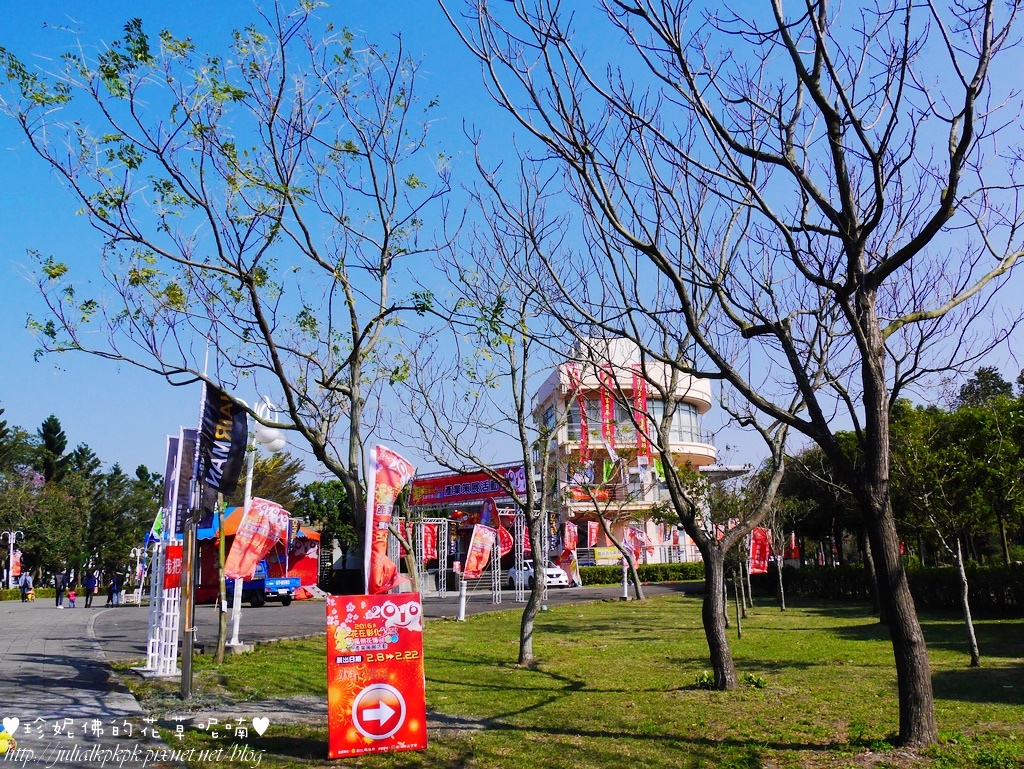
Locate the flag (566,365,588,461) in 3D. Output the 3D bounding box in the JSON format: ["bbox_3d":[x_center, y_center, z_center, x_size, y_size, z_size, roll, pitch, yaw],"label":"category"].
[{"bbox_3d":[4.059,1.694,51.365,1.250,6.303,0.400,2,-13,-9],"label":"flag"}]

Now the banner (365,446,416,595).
[{"bbox_3d":[-1.246,1.405,8.500,0.530,1.550,0.250,3,-13,-18],"label":"banner"}]

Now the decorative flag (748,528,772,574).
[{"bbox_3d":[9.693,6.515,32.358,0.820,1.761,0.250,-1,-13,3],"label":"decorative flag"}]

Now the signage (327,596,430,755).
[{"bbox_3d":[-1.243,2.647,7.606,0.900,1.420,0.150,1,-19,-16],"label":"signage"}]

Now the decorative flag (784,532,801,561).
[{"bbox_3d":[16.021,9.257,47.500,0.850,1.580,0.250,0,-12,-6],"label":"decorative flag"}]

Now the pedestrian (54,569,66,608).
[{"bbox_3d":[-19.819,8.969,36.400,0.460,1.700,0.330,-10,-15,36],"label":"pedestrian"}]

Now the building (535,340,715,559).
[{"bbox_3d":[7.875,5.672,59.072,11.000,16.000,10.500,1,-12,-8],"label":"building"}]

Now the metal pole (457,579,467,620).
[{"bbox_3d":[-1.415,6.137,23.600,0.170,1.130,0.170,-1,-12,0],"label":"metal pole"}]

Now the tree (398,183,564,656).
[{"bbox_3d":[-0.585,0.523,15.457,3.200,8.955,3.000,0,-13,0],"label":"tree"}]

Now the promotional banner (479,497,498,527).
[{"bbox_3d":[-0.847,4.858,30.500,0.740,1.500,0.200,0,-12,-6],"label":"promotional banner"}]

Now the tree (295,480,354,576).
[{"bbox_3d":[-10.828,8.747,48.254,4.000,6.306,3.800,0,-13,0],"label":"tree"}]

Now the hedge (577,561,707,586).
[{"bbox_3d":[7.764,11.262,49.300,7.800,1.100,1.000,3,-13,-20],"label":"hedge"}]

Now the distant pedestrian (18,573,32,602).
[{"bbox_3d":[-25.554,10.633,43.529,0.620,1.582,0.420,3,-13,-14],"label":"distant pedestrian"}]

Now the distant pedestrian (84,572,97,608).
[{"bbox_3d":[-18.645,9.086,36.702,0.550,1.613,0.400,-2,-13,8],"label":"distant pedestrian"}]

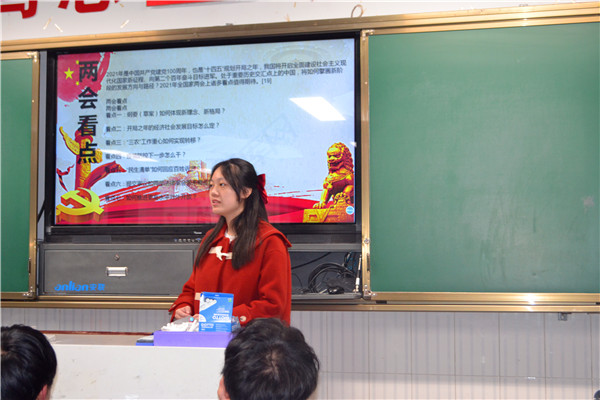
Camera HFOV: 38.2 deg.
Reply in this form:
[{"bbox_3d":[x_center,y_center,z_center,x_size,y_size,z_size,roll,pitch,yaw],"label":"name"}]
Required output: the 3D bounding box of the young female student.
[{"bbox_3d":[-0.258,0.648,3.330,0.490,1.620,0.400,-2,-4,37],"label":"young female student"}]

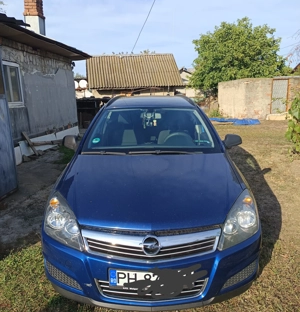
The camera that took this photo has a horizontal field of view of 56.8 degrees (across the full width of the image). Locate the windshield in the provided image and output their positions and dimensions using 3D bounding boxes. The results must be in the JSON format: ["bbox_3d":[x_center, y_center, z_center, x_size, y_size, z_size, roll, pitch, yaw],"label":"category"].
[{"bbox_3d":[0.033,-0.320,3.124,1.420,0.180,0.970,0,40,0],"label":"windshield"}]

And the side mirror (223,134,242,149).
[{"bbox_3d":[0.928,-0.163,3.120,0.230,0.170,0.160,0,13,0],"label":"side mirror"}]

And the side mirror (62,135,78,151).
[{"bbox_3d":[-0.891,-0.152,3.120,0.230,0.170,0.160,0,13,0],"label":"side mirror"}]

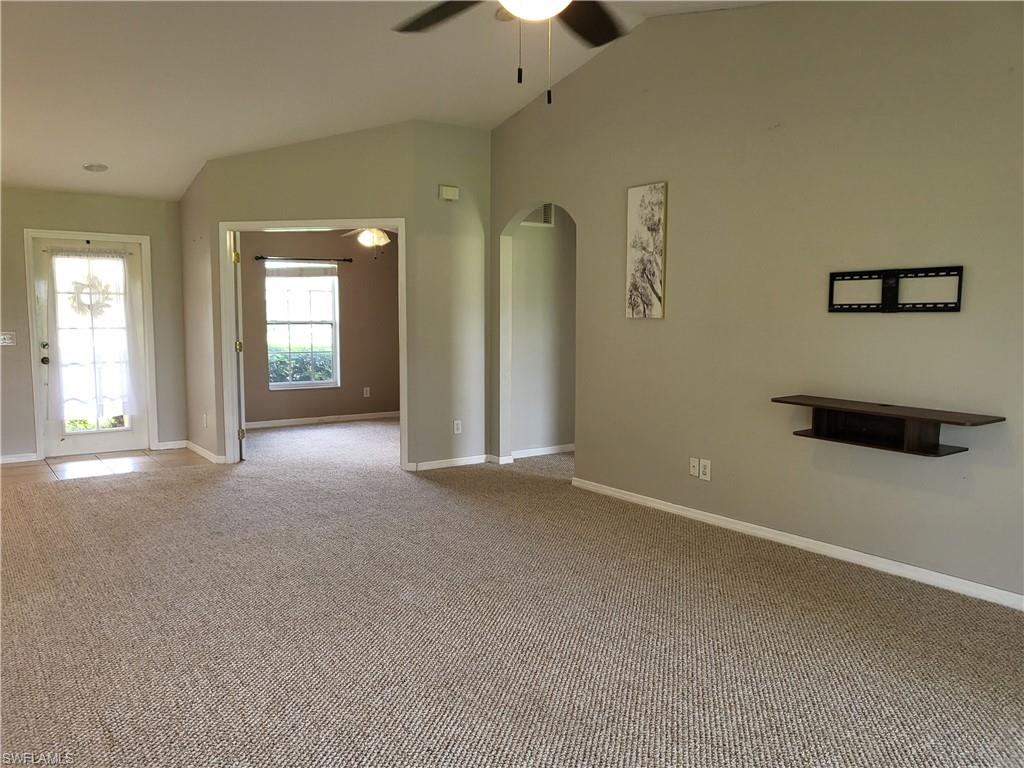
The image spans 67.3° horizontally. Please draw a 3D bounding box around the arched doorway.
[{"bbox_3d":[0.254,-0.348,6.528,0.140,2.270,1.030,-4,6,-36],"label":"arched doorway"}]

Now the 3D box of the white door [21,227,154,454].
[{"bbox_3d":[-4.027,-0.374,7.423,1.050,2.125,0.110,-4,6,-36],"label":"white door"}]

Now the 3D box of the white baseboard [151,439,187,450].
[{"bbox_3d":[-3.473,0.620,7.868,0.290,0.072,0.020,-4,6,-36],"label":"white baseboard"}]

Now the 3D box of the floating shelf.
[{"bbox_3d":[1.888,0.210,3.981,0.290,0.185,1.090,-4,6,-36],"label":"floating shelf"}]

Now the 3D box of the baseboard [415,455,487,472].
[{"bbox_3d":[-0.551,0.712,6.989,0.740,0.072,0.020,-4,6,-36],"label":"baseboard"}]

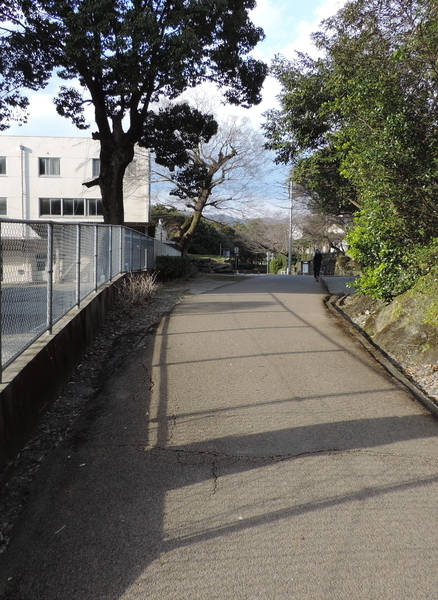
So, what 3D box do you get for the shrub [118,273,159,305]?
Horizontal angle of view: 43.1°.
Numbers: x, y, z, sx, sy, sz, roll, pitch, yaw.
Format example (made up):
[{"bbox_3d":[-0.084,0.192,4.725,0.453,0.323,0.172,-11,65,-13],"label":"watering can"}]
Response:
[{"bbox_3d":[-1.858,-0.277,12.800,0.950,0.680,0.850,1,5,0],"label":"shrub"}]

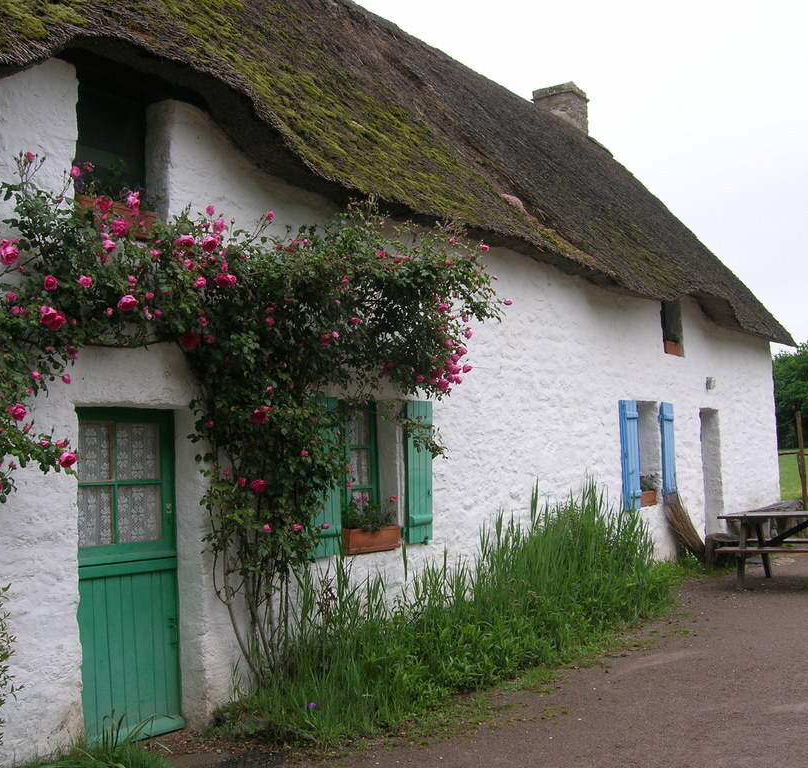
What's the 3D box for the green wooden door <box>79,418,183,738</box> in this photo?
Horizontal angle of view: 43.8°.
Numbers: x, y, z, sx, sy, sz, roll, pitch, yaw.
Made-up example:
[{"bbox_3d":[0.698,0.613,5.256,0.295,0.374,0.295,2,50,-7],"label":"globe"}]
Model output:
[{"bbox_3d":[-1.679,1.121,5.952,0.080,1.930,0.860,-4,-4,35],"label":"green wooden door"}]

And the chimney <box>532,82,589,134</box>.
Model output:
[{"bbox_3d":[2.864,-4.895,18.302,0.800,0.900,0.630,-4,-4,35],"label":"chimney"}]

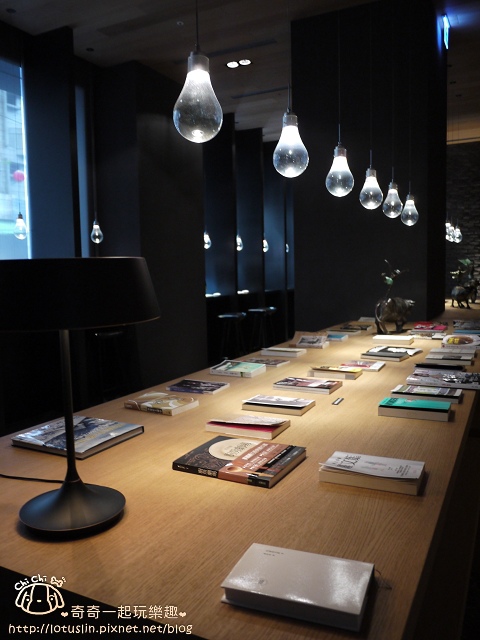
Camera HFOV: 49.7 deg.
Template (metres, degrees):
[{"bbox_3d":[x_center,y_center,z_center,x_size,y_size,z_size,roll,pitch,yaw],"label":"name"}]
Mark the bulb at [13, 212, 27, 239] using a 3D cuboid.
[{"bbox_3d":[-1.869,-0.801,4.403,0.118,0.224,0.118,1,6,28],"label":"bulb"}]

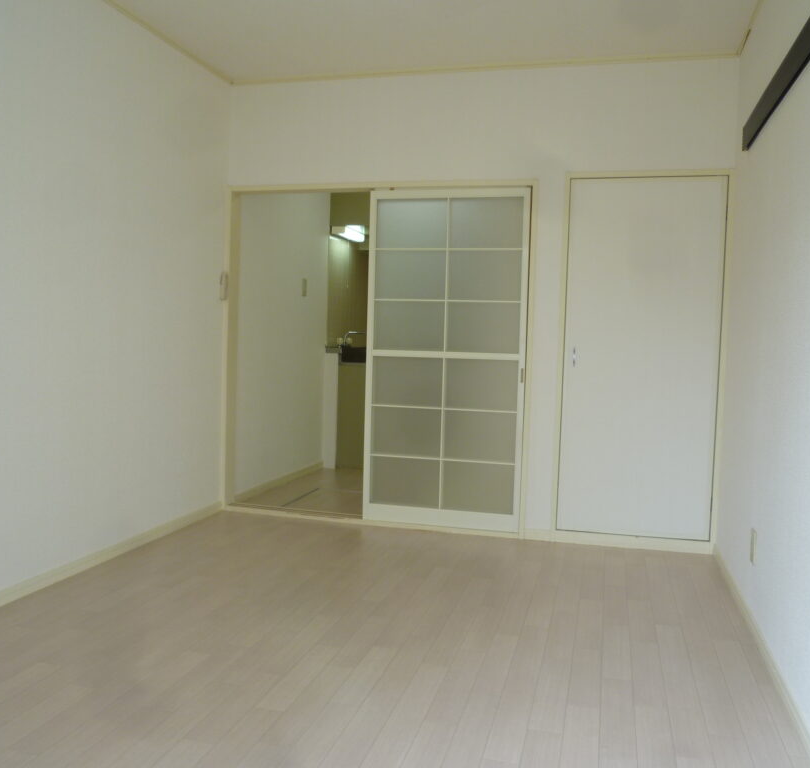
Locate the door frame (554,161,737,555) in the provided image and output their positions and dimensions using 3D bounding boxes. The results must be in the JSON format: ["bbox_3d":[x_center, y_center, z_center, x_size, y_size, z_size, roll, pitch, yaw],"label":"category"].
[{"bbox_3d":[1.150,-0.108,3.633,0.771,1.835,0.100,2,3,14],"label":"door frame"}]

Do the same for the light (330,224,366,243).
[{"bbox_3d":[-0.452,-1.197,5.931,0.117,0.065,0.452,2,3,14],"label":"light"}]

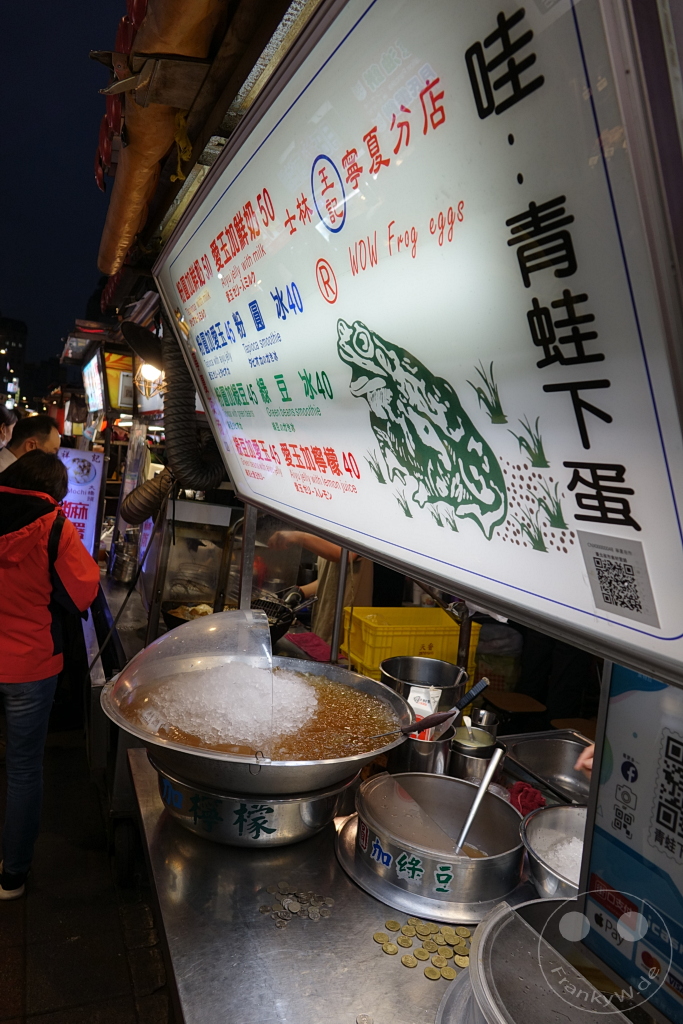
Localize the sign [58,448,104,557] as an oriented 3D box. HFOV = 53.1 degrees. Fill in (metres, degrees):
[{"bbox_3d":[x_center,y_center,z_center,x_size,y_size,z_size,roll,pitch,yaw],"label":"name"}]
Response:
[{"bbox_3d":[-1.800,-0.039,4.673,0.305,0.760,0.080,4,5,-16],"label":"sign"}]

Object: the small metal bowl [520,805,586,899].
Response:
[{"bbox_3d":[0.530,0.745,1.365,0.354,0.140,0.354,6,5,-1],"label":"small metal bowl"}]

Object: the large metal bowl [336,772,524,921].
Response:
[{"bbox_3d":[0.217,0.719,1.524,0.444,0.102,0.444,6,5,-1],"label":"large metal bowl"}]

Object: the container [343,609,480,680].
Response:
[{"bbox_3d":[0.344,0.635,3.465,0.600,0.210,0.380,3,6,-23],"label":"container"}]

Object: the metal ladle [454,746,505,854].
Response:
[{"bbox_3d":[0.320,0.692,1.609,0.080,0.070,0.390,8,28,26],"label":"metal ladle"}]

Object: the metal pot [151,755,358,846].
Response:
[{"bbox_3d":[-0.210,0.644,1.679,0.520,0.137,0.520,6,5,-1],"label":"metal pot"}]

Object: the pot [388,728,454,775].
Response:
[{"bbox_3d":[0.219,0.663,1.874,0.174,0.150,0.174,6,5,-1],"label":"pot"}]

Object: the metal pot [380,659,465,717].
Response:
[{"bbox_3d":[0.249,0.607,2.153,0.282,0.215,0.282,6,5,-1],"label":"metal pot"}]

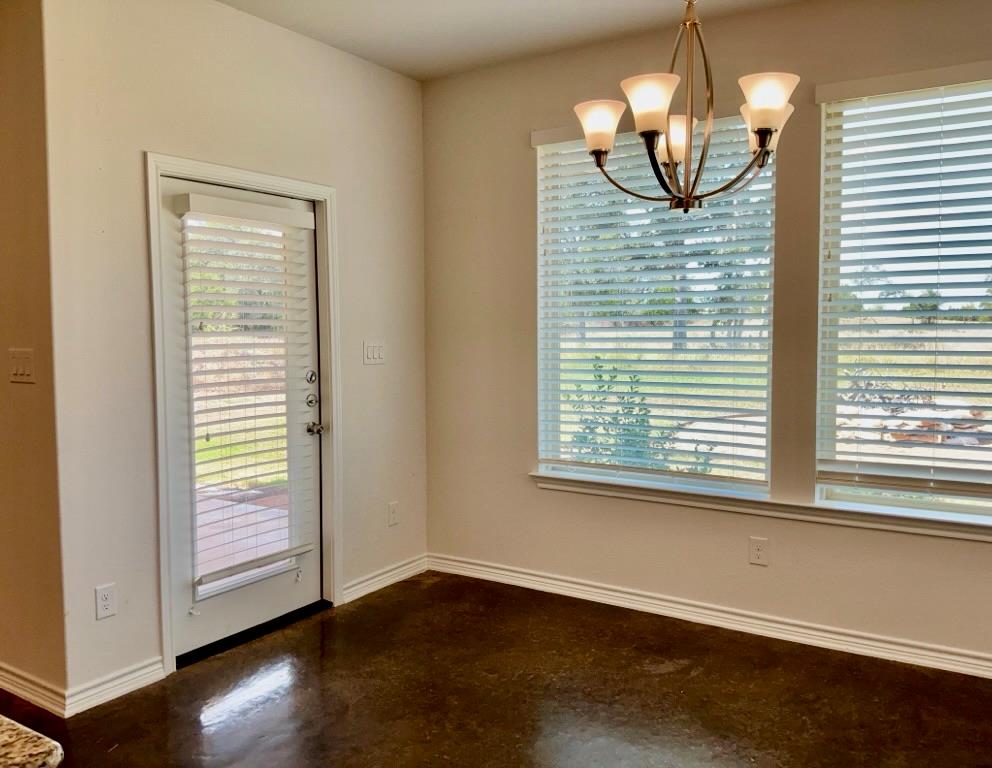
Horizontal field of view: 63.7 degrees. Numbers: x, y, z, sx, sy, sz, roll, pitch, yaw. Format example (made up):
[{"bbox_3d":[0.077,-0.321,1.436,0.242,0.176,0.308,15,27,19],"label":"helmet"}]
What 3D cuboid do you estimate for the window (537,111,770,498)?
[{"bbox_3d":[0.755,-0.370,3.962,1.221,1.729,0.100,2,4,33],"label":"window"}]

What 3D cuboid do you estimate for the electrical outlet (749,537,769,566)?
[{"bbox_3d":[1.218,0.778,3.701,0.080,0.126,0.012,2,4,33],"label":"electrical outlet"}]

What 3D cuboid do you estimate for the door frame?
[{"bbox_3d":[-1.123,0.109,3.691,0.120,2.127,1.049,2,4,33],"label":"door frame"}]

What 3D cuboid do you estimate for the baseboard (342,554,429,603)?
[{"bbox_3d":[-0.597,1.074,4.472,0.016,0.094,0.718,2,4,33],"label":"baseboard"}]

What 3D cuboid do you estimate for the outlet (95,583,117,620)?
[{"bbox_3d":[-1.492,0.837,3.068,0.012,0.126,0.080,2,4,33],"label":"outlet"}]

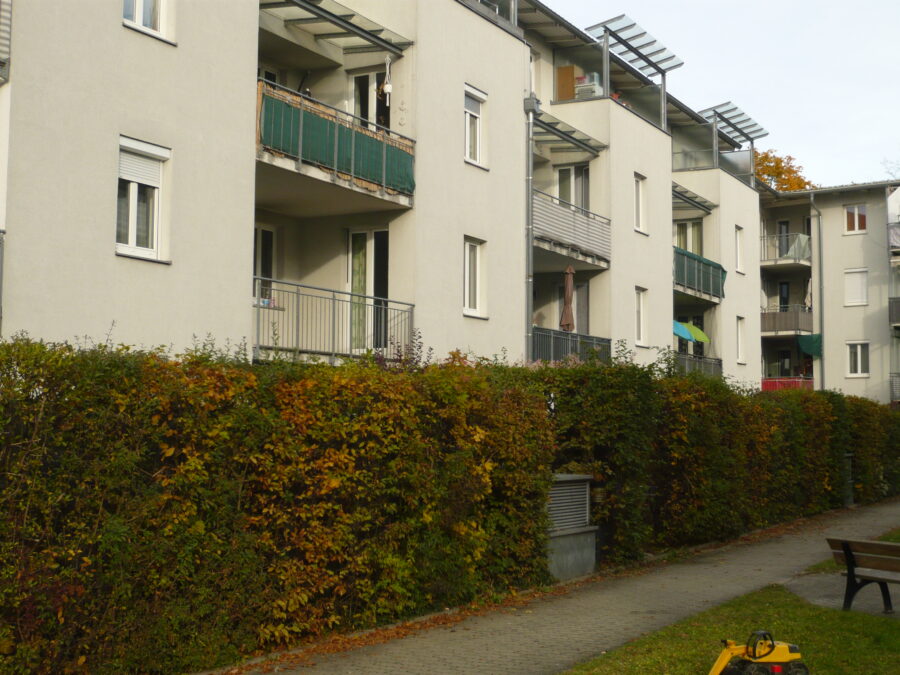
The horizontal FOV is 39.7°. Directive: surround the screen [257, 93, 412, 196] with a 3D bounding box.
[{"bbox_3d":[-1.641,-2.899,19.476,0.060,0.720,4.280,-2,-5,29],"label":"screen"}]

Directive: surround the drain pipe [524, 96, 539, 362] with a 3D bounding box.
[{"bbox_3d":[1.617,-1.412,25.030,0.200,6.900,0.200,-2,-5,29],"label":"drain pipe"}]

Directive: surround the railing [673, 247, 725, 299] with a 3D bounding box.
[{"bbox_3d":[6.965,-1.768,35.085,0.090,1.000,4.300,-2,-5,29],"label":"railing"}]

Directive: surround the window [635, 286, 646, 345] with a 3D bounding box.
[{"bbox_3d":[4.702,-0.497,31.009,0.160,1.470,0.940,-2,-5,29],"label":"window"}]

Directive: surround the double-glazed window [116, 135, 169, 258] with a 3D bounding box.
[{"bbox_3d":[-3.841,-1.690,15.519,0.160,1.450,0.940,-2,-5,29],"label":"double-glazed window"}]

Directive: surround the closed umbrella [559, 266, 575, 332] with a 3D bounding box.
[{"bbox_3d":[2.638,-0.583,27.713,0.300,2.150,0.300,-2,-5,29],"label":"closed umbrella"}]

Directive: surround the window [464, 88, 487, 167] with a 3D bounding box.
[{"bbox_3d":[0.434,-3.938,23.445,0.160,1.470,0.940,-2,-5,29],"label":"window"}]

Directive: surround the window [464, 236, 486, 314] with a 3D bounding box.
[{"bbox_3d":[0.418,-1.105,23.243,0.160,1.470,0.940,-2,-5,29],"label":"window"}]

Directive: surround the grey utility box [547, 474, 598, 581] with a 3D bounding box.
[{"bbox_3d":[1.233,2.411,15.986,0.800,1.300,1.650,-2,-5,29],"label":"grey utility box"}]

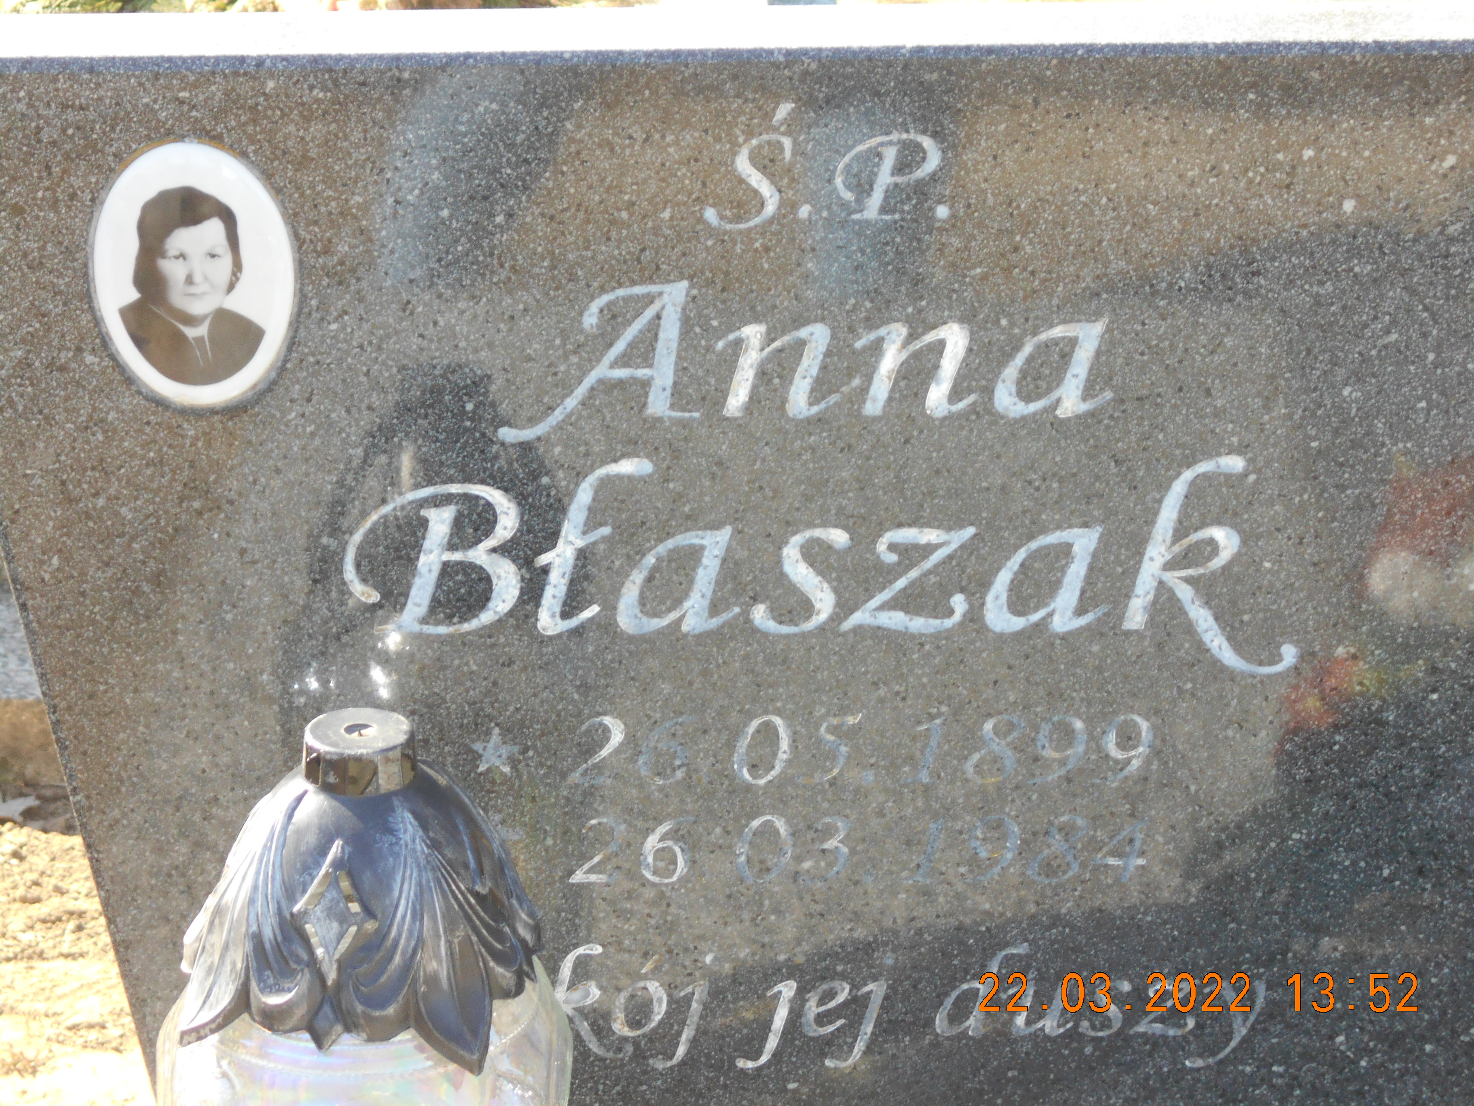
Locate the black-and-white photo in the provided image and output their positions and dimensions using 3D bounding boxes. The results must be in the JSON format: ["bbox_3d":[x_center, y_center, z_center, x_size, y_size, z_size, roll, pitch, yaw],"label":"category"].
[{"bbox_3d":[-0.239,-0.123,2.120,0.090,0.120,0.010,0,18,1],"label":"black-and-white photo"}]

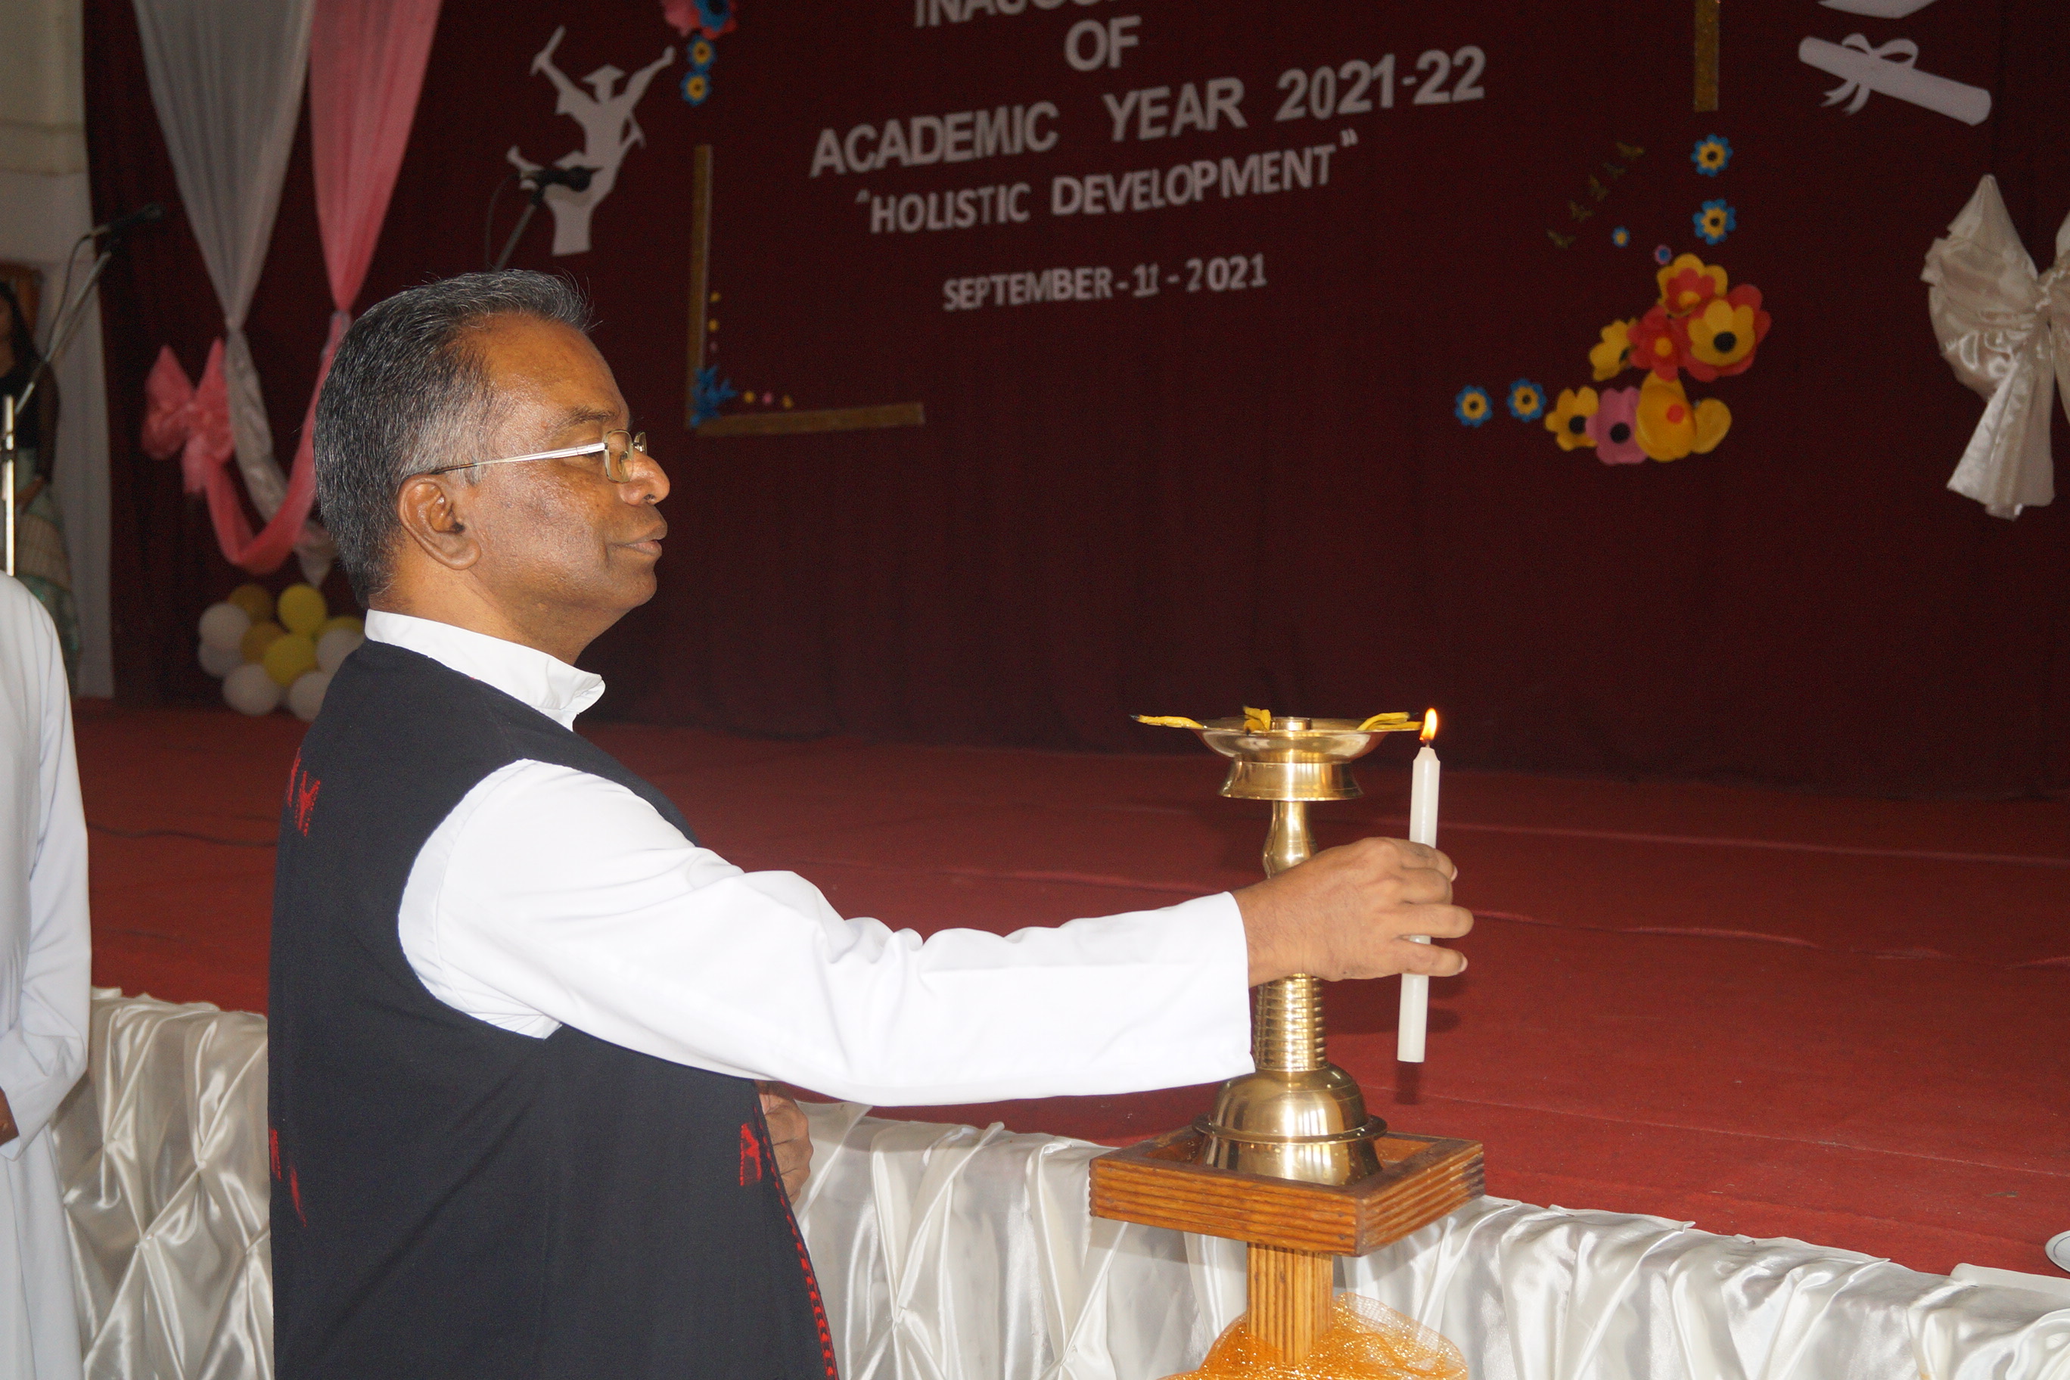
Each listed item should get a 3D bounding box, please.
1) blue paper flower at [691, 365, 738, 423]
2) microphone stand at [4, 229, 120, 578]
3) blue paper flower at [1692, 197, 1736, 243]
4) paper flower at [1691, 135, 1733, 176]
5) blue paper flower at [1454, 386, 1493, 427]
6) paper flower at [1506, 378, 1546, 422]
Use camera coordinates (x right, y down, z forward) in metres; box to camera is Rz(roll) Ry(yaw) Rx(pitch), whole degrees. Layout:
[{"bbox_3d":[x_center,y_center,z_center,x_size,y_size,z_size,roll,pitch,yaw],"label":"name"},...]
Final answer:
[{"bbox_3d":[-1.093,-1.008,8.245,0.201,0.197,0.050,2,4,33],"label":"blue paper flower"},{"bbox_3d":[-2.365,-0.402,5.597,0.480,1.370,0.580,2,4,33],"label":"microphone stand"},{"bbox_3d":[1.791,-1.234,6.360,0.108,0.119,0.020,2,4,33],"label":"blue paper flower"},{"bbox_3d":[1.782,-1.408,6.357,0.108,0.102,0.020,2,4,33],"label":"paper flower"},{"bbox_3d":[1.227,-0.791,6.749,0.111,0.114,0.020,2,4,33],"label":"blue paper flower"},{"bbox_3d":[1.357,-0.799,6.665,0.113,0.112,0.020,2,4,33],"label":"paper flower"}]

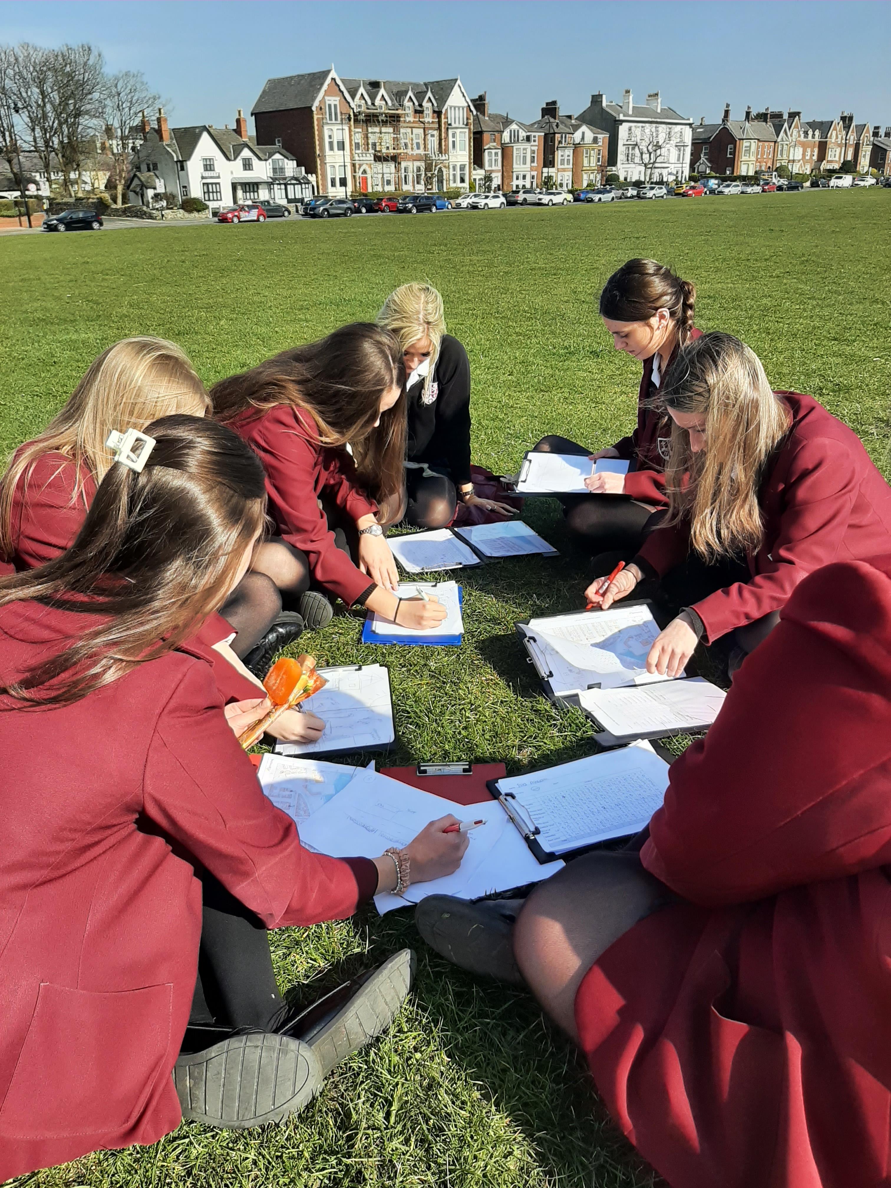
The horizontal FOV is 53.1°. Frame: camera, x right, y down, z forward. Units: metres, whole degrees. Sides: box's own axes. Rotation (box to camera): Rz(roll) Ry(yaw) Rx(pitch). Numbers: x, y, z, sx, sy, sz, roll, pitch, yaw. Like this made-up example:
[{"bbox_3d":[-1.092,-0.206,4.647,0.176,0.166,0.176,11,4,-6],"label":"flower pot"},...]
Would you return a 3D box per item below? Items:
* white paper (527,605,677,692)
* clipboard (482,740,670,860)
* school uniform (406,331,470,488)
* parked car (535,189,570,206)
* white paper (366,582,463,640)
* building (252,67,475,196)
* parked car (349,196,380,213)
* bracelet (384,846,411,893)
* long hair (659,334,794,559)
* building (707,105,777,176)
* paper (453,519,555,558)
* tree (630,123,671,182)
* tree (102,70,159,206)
[{"bbox_3d":[0.359,0.118,2.010,0.297,0.030,0.215,-7,47,-12],"label":"white paper"},{"bbox_3d":[0.276,0.354,1.562,0.340,0.018,0.235,-11,26,-19],"label":"clipboard"},{"bbox_3d":[-0.095,-0.615,2.980,0.400,0.490,0.310,9,27,21],"label":"school uniform"},{"bbox_3d":[12.626,-46.534,104.682,4.350,1.600,1.820,-23,31,-40],"label":"parked car"},{"bbox_3d":[-0.069,0.033,2.250,0.210,0.015,0.285,-2,24,-2],"label":"white paper"},{"bbox_3d":[-9.387,-56.177,112.041,25.100,15.600,13.600,-22,30,-38],"label":"building"},{"bbox_3d":[-8.766,-42.660,98.000,4.300,1.530,1.800,-23,32,-38],"label":"parked car"},{"bbox_3d":[-0.076,0.430,1.390,0.029,0.062,0.063,-13,27,-25],"label":"bracelet"},{"bbox_3d":[0.588,-0.312,1.880,0.260,0.470,0.240,-18,28,-33],"label":"long hair"},{"bbox_3d":[49.906,-76.750,152.730,11.000,11.800,6.200,-22,32,-37],"label":"building"},{"bbox_3d":[0.182,-0.167,2.736,0.210,0.012,0.290,-9,25,-16],"label":"paper"},{"bbox_3d":[31.173,-66.489,135.000,6.400,9.000,6.400,-2,23,0],"label":"tree"},{"bbox_3d":[-30.722,-44.296,87.000,5.800,11.900,5.800,-2,23,0],"label":"tree"}]

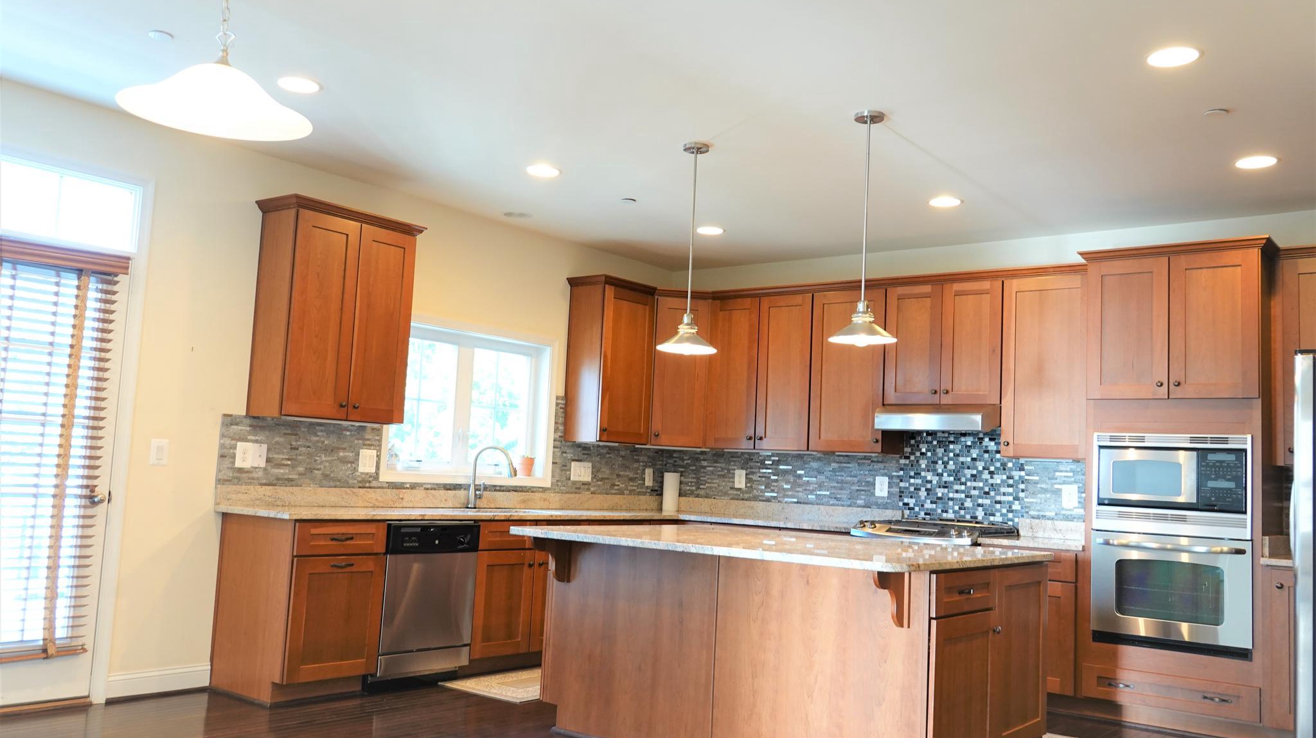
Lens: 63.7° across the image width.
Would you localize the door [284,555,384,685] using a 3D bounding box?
[{"bbox_3d":[-1.581,1.219,5.198,0.025,0.591,0.527,-1,-7,38],"label":"door"}]

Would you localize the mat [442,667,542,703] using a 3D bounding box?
[{"bbox_3d":[-0.588,1.719,5.859,0.609,0.012,1.092,-2,-7,39],"label":"mat"}]

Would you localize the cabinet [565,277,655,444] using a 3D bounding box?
[{"bbox_3d":[-0.321,-0.035,7.406,0.364,1.103,0.577,-2,-7,39],"label":"cabinet"}]

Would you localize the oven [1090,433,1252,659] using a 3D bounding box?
[{"bbox_3d":[2.779,0.913,5.628,0.753,1.103,0.594,-2,-7,39],"label":"oven"}]

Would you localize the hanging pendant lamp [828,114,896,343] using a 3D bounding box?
[{"bbox_3d":[0.881,-0.593,4.464,0.283,1.000,0.283,-2,-7,39],"label":"hanging pendant lamp"}]

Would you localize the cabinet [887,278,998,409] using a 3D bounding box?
[{"bbox_3d":[1.871,-0.143,6.731,0.759,0.770,0.317,-2,-7,39],"label":"cabinet"}]

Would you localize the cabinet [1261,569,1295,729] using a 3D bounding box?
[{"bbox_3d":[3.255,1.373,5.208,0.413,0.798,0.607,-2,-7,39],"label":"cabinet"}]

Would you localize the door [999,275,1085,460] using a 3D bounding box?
[{"bbox_3d":[2.268,-0.012,6.158,0.526,1.054,0.028,-2,-7,39],"label":"door"}]

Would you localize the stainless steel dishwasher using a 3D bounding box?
[{"bbox_3d":[-1.417,1.220,5.723,0.596,0.820,0.614,-2,-7,39],"label":"stainless steel dishwasher"}]

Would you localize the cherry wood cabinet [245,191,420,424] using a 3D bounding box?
[{"bbox_3d":[-1.707,-0.274,5.671,0.368,1.107,0.832,-2,-7,39],"label":"cherry wood cabinet"}]

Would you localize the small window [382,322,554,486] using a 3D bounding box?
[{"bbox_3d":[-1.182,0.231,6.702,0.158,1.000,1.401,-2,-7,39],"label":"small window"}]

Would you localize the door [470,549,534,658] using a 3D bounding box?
[{"bbox_3d":[-0.890,1.337,6.079,0.025,0.591,0.452,-1,-7,38],"label":"door"}]

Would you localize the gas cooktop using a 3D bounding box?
[{"bbox_3d":[1.681,0.990,6.449,0.759,0.096,0.698,-2,-7,39],"label":"gas cooktop"}]

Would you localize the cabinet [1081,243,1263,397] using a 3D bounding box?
[{"bbox_3d":[2.843,-0.211,5.752,0.906,0.803,0.643,-2,-7,39],"label":"cabinet"}]

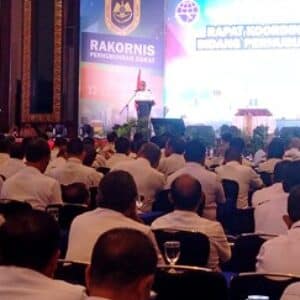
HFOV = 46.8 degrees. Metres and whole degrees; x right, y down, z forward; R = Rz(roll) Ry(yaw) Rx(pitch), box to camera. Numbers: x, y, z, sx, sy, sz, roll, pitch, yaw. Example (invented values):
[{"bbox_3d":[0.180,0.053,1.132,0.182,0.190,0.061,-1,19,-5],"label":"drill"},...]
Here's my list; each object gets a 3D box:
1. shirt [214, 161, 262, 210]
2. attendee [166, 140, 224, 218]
[{"bbox_3d":[0.879,0.388,3.535,0.490,0.580,0.340,2,5,12],"label":"shirt"},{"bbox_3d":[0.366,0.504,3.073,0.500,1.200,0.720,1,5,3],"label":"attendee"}]

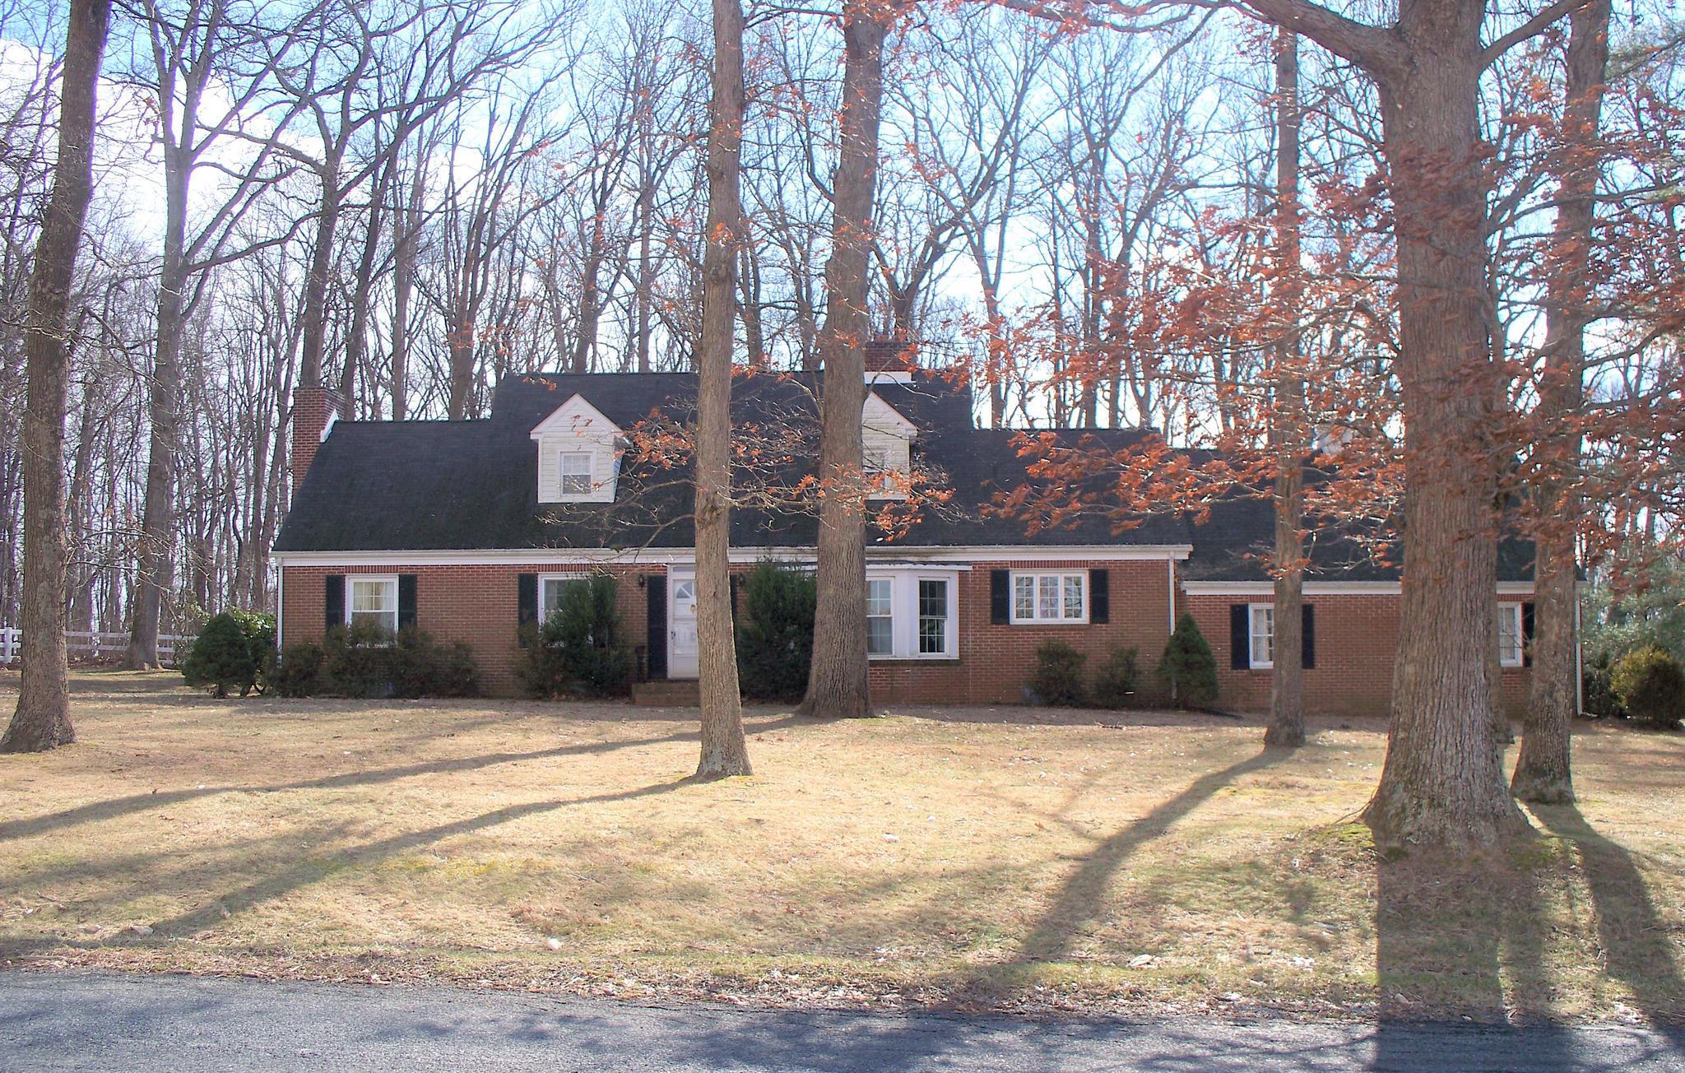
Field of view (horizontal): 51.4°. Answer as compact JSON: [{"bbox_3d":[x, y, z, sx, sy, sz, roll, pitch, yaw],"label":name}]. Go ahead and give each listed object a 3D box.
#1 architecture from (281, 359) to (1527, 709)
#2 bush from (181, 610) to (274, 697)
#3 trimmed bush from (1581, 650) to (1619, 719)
[{"bbox_3d":[1.652,-0.110,40.437,26.800,7.850,10.500,0,-2,2],"label":"architecture"},{"bbox_3d":[-12.770,2.434,36.400,1.920,1.800,1.800,0,-2,2],"label":"bush"},{"bbox_3d":[15.574,3.034,35.900,1.050,1.420,1.050,0,-2,2],"label":"trimmed bush"}]

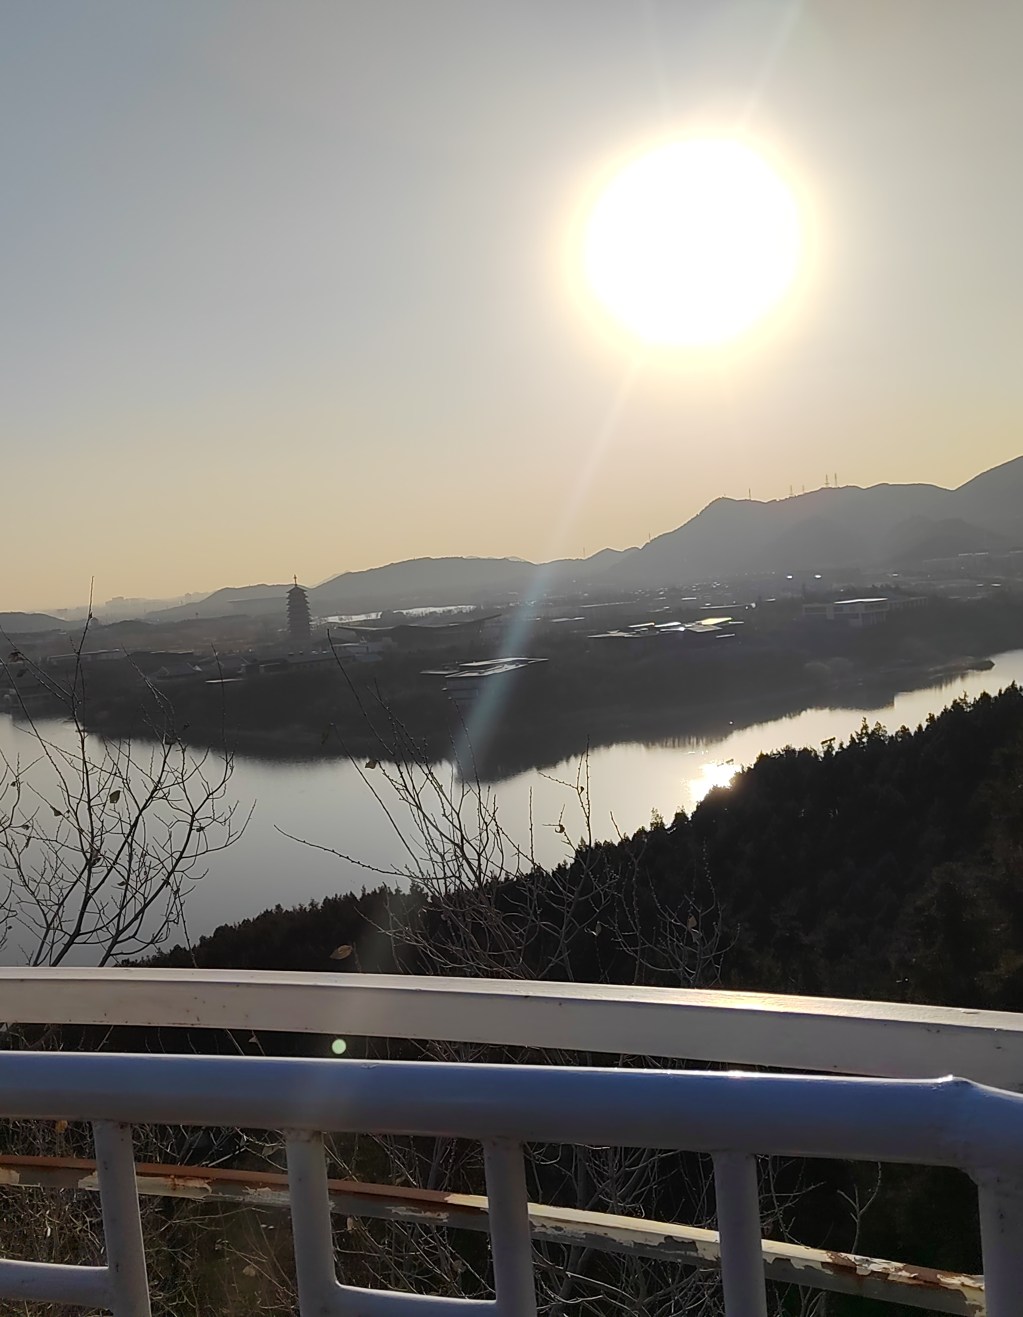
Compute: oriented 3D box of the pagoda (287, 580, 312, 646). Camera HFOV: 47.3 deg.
[{"bbox_3d":[-233.732,-50.916,1285.000,27.000,74.000,27.000,-5,4,-10],"label":"pagoda"}]

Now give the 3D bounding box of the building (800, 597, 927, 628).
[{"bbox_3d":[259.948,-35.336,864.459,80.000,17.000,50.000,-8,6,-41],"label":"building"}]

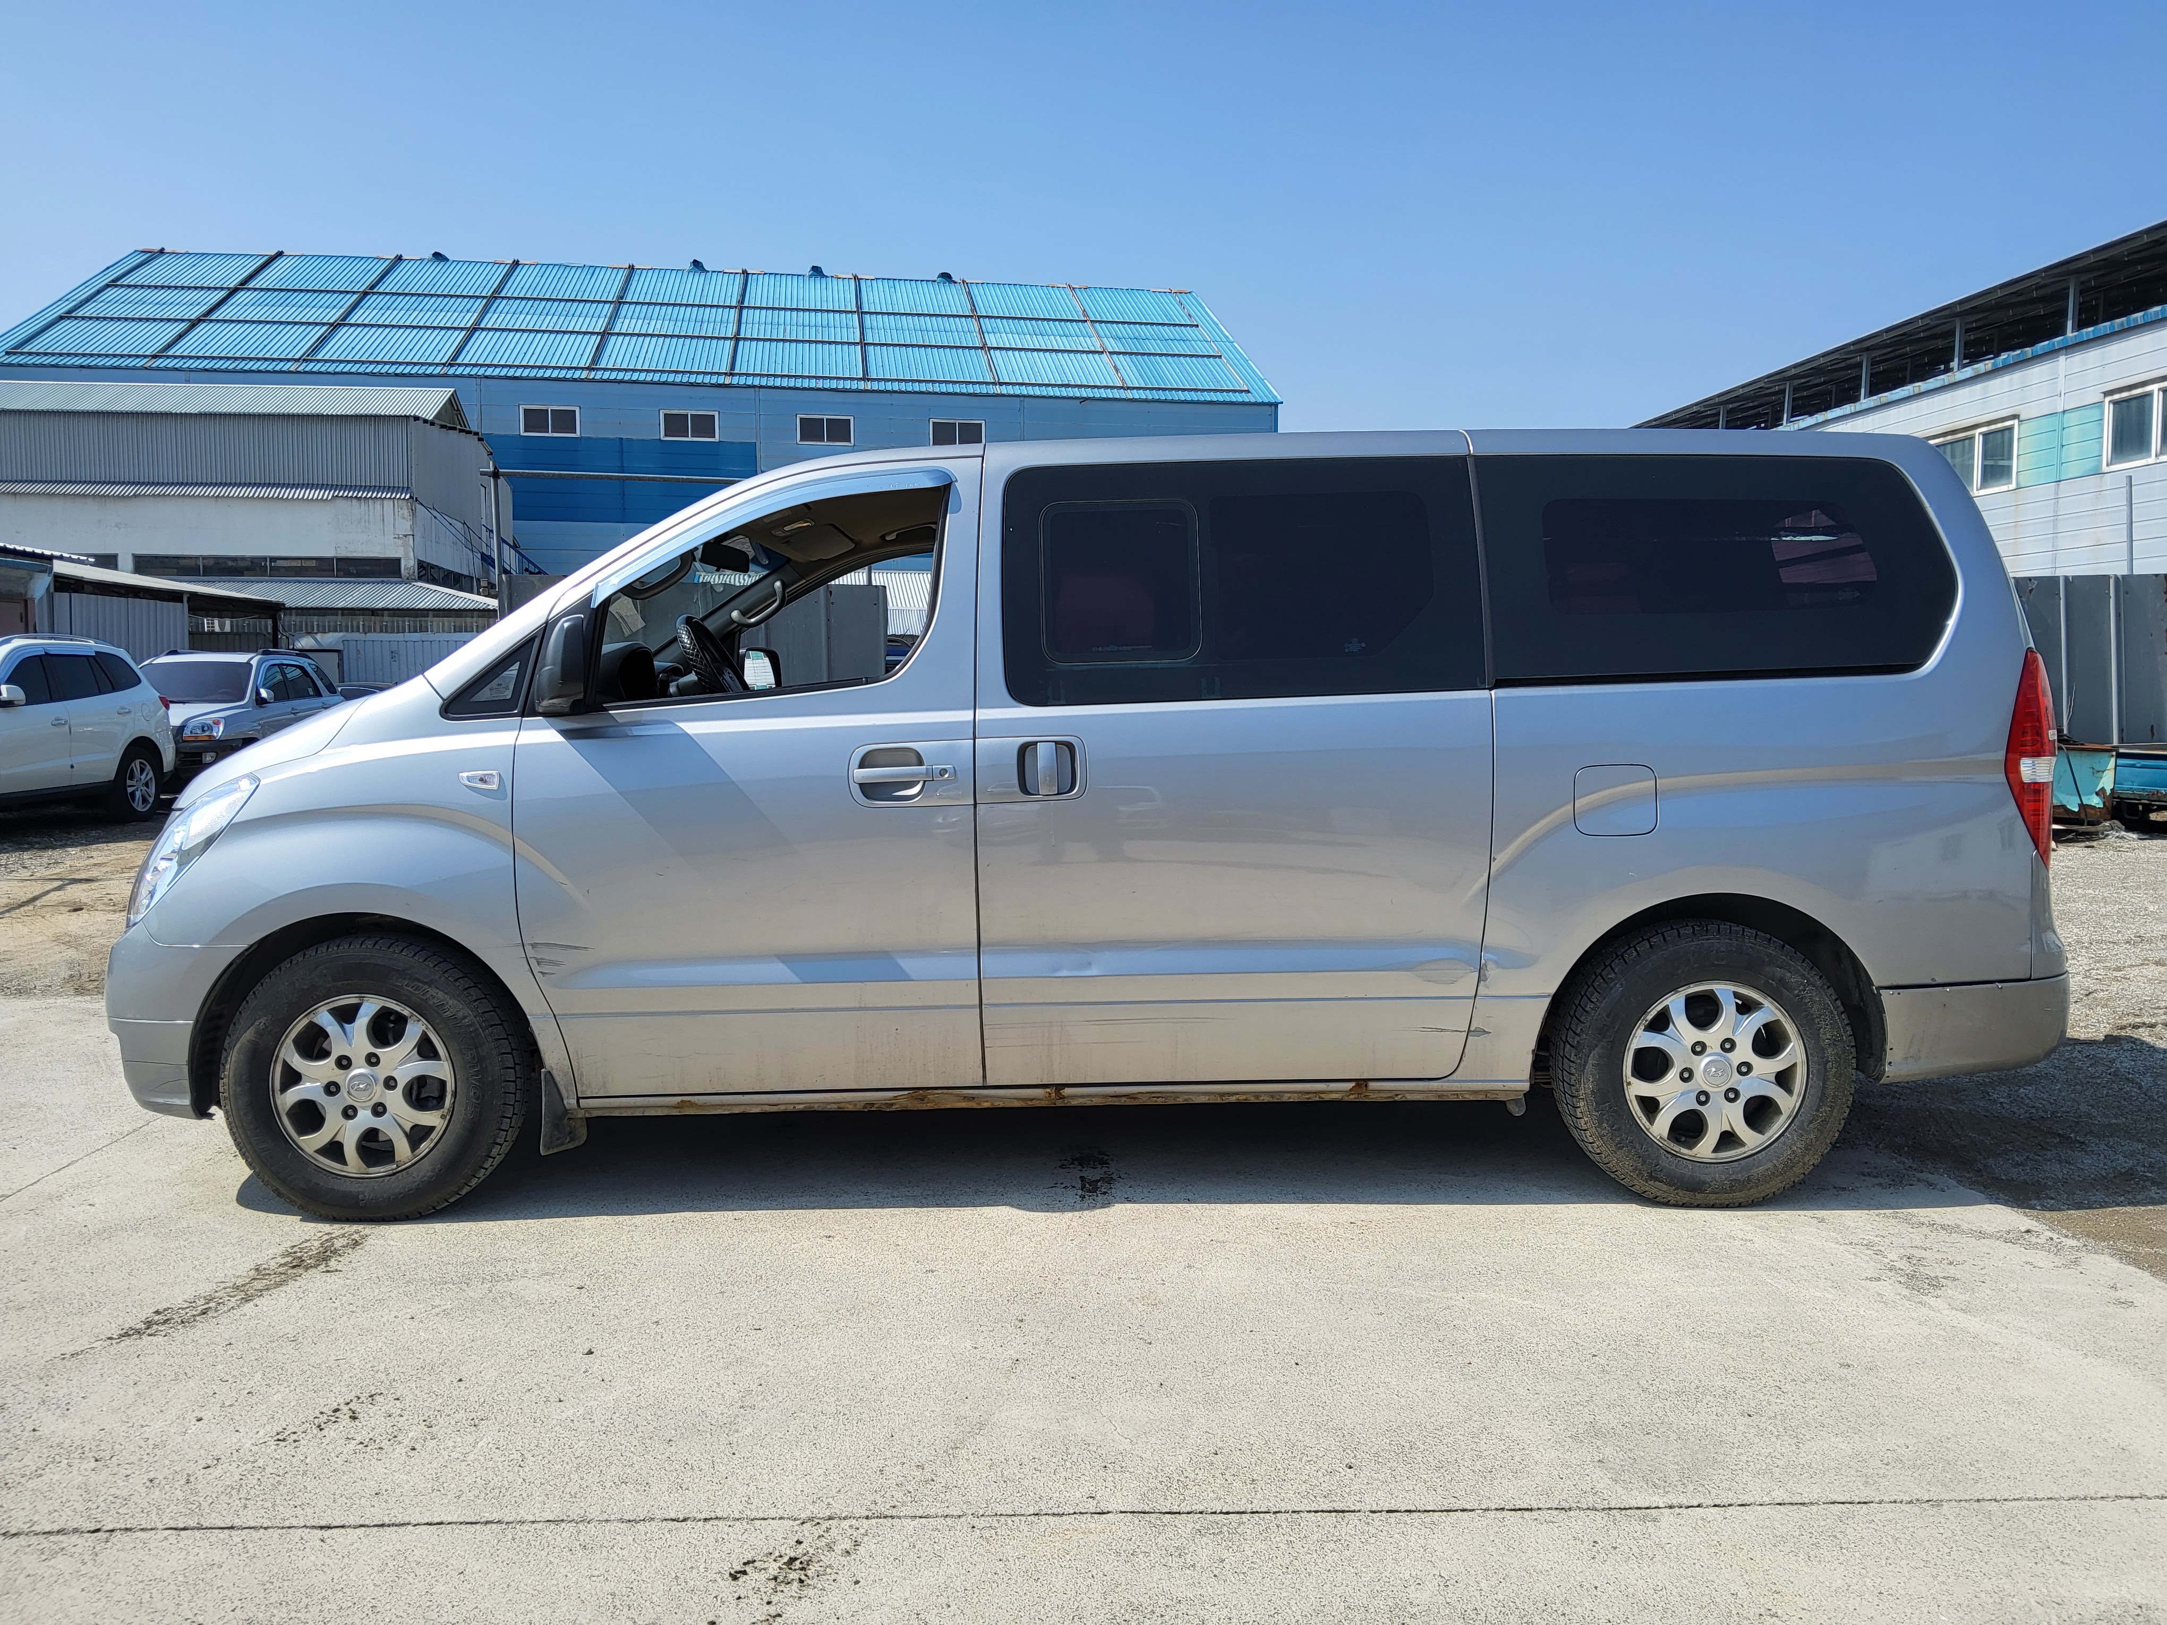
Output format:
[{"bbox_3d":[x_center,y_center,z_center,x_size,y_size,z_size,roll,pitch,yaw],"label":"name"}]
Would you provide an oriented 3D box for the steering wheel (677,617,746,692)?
[{"bbox_3d":[-0.967,-0.342,4.306,0.120,0.390,0.390,-30,4,2],"label":"steering wheel"}]

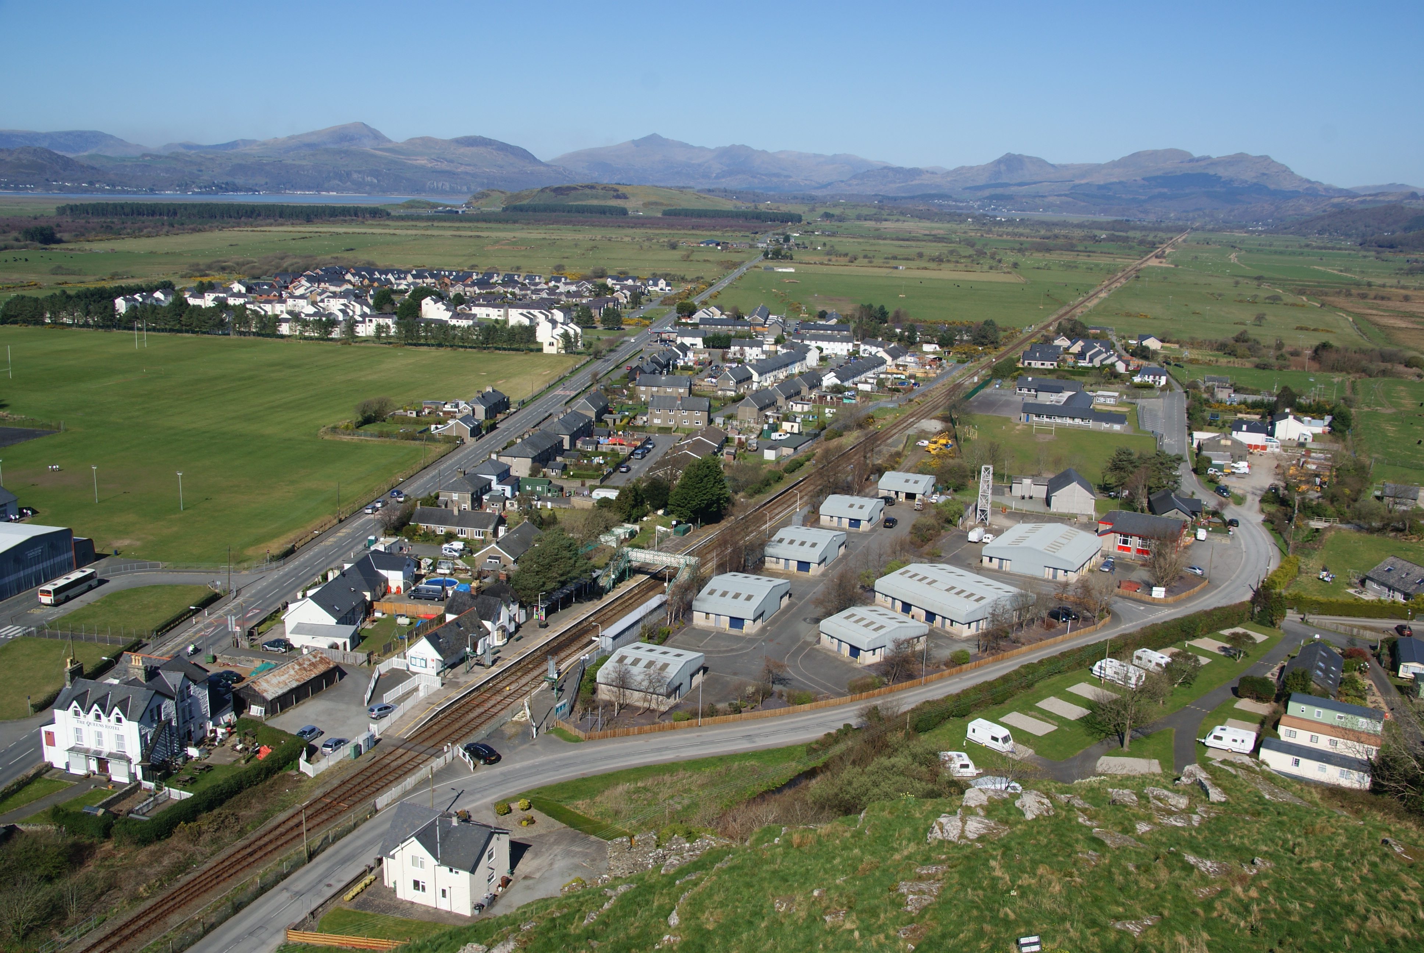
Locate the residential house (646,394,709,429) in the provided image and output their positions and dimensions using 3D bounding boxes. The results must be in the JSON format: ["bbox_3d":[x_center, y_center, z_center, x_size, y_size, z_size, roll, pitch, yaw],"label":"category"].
[{"bbox_3d":[-8.837,-18.577,333.946,16.300,8.200,8.200,3,14,4],"label":"residential house"}]

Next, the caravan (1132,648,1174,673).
[{"bbox_3d":[66.720,28.340,179.380,2.280,2.550,5.750,-6,15,-29],"label":"caravan"}]

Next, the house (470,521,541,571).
[{"bbox_3d":[-35.364,12.256,208.496,7.400,4.900,15.200,5,14,11],"label":"house"}]

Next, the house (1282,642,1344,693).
[{"bbox_3d":[81.940,26.929,161.847,7.100,4.500,16.400,9,15,28],"label":"house"}]

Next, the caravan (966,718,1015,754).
[{"bbox_3d":[36.500,33.770,153.590,2.280,2.500,6.500,-10,18,-40],"label":"caravan"}]

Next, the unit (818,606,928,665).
[{"bbox_3d":[25.430,24.310,186.390,13.250,5.020,10.450,-8,17,-36],"label":"unit"}]

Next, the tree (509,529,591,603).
[{"bbox_3d":[-27.950,15.300,206.340,12.500,10.500,12.500,1,13,0],"label":"tree"}]

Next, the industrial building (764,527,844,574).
[{"bbox_3d":[17.067,12.465,213.988,10.050,4.900,17.800,7,14,21],"label":"industrial building"}]

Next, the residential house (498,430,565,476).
[{"bbox_3d":[-42.015,-5.897,278.244,8.000,7.200,22.400,5,14,10],"label":"residential house"}]

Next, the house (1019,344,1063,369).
[{"bbox_3d":[140.990,-51.220,508.170,16.200,7.500,14.800,4,14,9],"label":"house"}]

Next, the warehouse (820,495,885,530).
[{"bbox_3d":[30.670,7.160,257.980,10.710,5.200,12.790,7,15,22],"label":"warehouse"}]

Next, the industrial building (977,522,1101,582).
[{"bbox_3d":[61.166,13.161,218.574,16.600,5.200,19.600,10,16,30],"label":"industrial building"}]

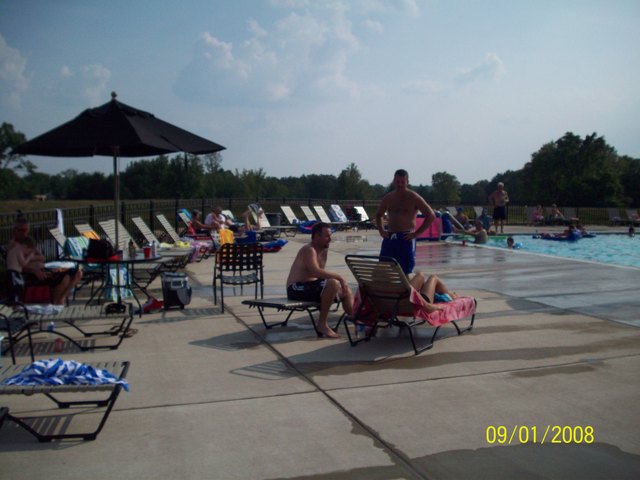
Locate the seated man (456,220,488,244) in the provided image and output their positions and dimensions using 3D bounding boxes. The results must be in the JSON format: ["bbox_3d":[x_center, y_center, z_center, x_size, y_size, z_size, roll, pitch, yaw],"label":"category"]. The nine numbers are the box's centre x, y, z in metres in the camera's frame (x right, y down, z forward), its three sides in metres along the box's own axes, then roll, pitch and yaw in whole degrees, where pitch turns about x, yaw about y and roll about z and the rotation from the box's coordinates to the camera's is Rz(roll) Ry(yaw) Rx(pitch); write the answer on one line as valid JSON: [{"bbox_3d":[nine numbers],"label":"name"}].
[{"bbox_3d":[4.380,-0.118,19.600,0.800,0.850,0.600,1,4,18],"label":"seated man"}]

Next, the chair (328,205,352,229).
[{"bbox_3d":[0.900,-0.745,24.500,1.420,0.940,0.660,2,5,26],"label":"chair"}]

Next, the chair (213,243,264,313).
[{"bbox_3d":[-1.050,0.451,8.840,0.570,0.860,0.620,-1,4,-17],"label":"chair"}]

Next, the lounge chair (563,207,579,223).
[{"bbox_3d":[10.950,-1.121,30.000,0.660,0.880,1.350,0,4,6],"label":"lounge chair"}]

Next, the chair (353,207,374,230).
[{"bbox_3d":[1.972,-0.813,26.709,1.650,0.920,0.660,3,5,35],"label":"chair"}]

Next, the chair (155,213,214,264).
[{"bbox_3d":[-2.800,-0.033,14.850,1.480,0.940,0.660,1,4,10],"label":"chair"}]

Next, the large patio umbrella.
[{"bbox_3d":[-2.639,-0.491,8.937,2.760,2.800,2.760,0,4,0],"label":"large patio umbrella"}]

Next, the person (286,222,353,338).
[{"bbox_3d":[-0.005,0.408,7.447,0.680,1.200,0.500,1,4,22],"label":"person"}]

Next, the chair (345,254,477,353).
[{"bbox_3d":[0.975,0.576,7.080,0.680,0.870,1.560,3,5,34],"label":"chair"}]

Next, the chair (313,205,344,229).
[{"bbox_3d":[0.460,-0.691,23.900,1.450,0.920,0.660,2,5,26],"label":"chair"}]

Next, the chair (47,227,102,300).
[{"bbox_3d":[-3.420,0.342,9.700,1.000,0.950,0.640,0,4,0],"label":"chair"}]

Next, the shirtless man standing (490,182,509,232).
[{"bbox_3d":[6.466,-1.157,24.781,0.620,1.790,0.380,-1,4,-12],"label":"shirtless man standing"}]

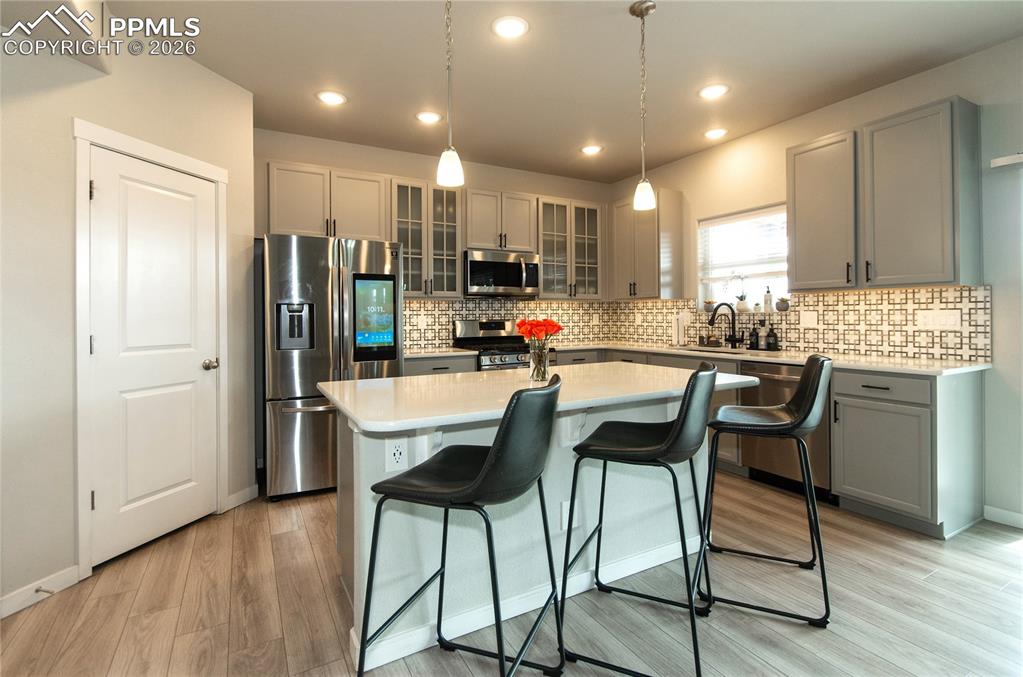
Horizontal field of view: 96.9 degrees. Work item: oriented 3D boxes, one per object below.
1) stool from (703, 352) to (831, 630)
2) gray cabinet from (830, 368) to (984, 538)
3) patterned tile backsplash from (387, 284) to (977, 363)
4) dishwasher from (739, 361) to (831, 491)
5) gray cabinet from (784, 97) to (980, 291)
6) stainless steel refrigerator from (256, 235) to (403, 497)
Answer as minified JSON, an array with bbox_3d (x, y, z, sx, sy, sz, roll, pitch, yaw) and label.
[{"bbox_3d":[1.128,0.614,2.067,0.501,1.002,0.491,0,3,26],"label":"stool"},{"bbox_3d":[2.379,0.627,2.735,0.617,0.885,0.504,-2,3,-28],"label":"gray cabinet"},{"bbox_3d":[0.812,-0.102,3.379,2.597,0.457,3.245,-2,3,-29],"label":"patterned tile backsplash"},{"bbox_3d":[2.070,0.554,3.160,0.620,0.775,0.605,-2,3,-29],"label":"dishwasher"},{"bbox_3d":[2.324,-0.832,2.927,0.330,1.019,0.902,-2,3,-29],"label":"gray cabinet"},{"bbox_3d":[-1.407,0.175,3.565,0.924,1.792,0.802,-2,3,-28],"label":"stainless steel refrigerator"}]

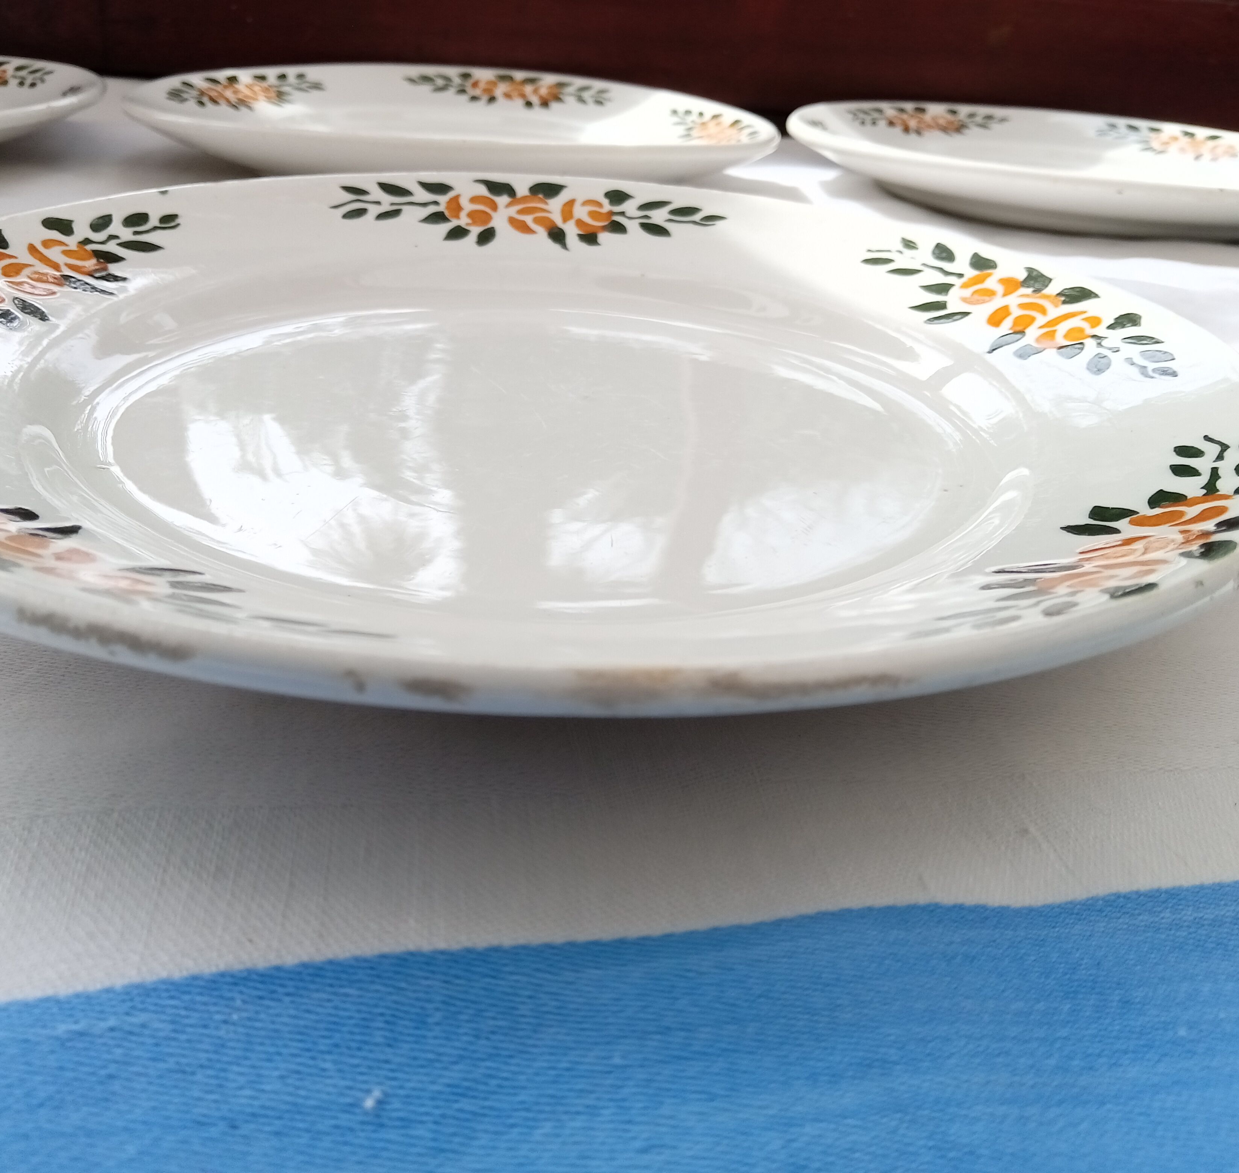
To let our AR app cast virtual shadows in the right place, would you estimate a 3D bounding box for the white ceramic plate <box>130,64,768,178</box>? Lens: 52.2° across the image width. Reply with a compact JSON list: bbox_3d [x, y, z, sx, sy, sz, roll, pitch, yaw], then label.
[{"bbox_3d":[-0.060,-0.174,0.484,0.240,0.027,0.240,3,27,-2],"label":"white ceramic plate"}]

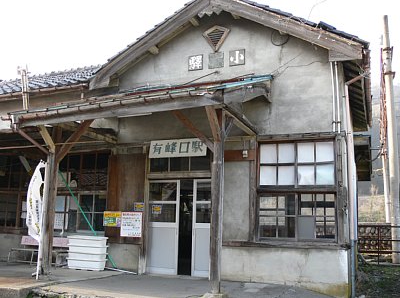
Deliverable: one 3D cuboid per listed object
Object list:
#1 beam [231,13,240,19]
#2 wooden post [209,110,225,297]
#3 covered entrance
[{"bbox_3d":[0.852,-3.145,9.541,0.140,0.130,0.450,-2,-10,20],"label":"beam"},{"bbox_3d":[0.349,0.980,7.786,0.155,3.422,0.155,-2,-10,20],"label":"wooden post"},{"bbox_3d":[-0.523,1.810,9.449,1.611,2.226,0.150,-2,-10,20],"label":"covered entrance"}]

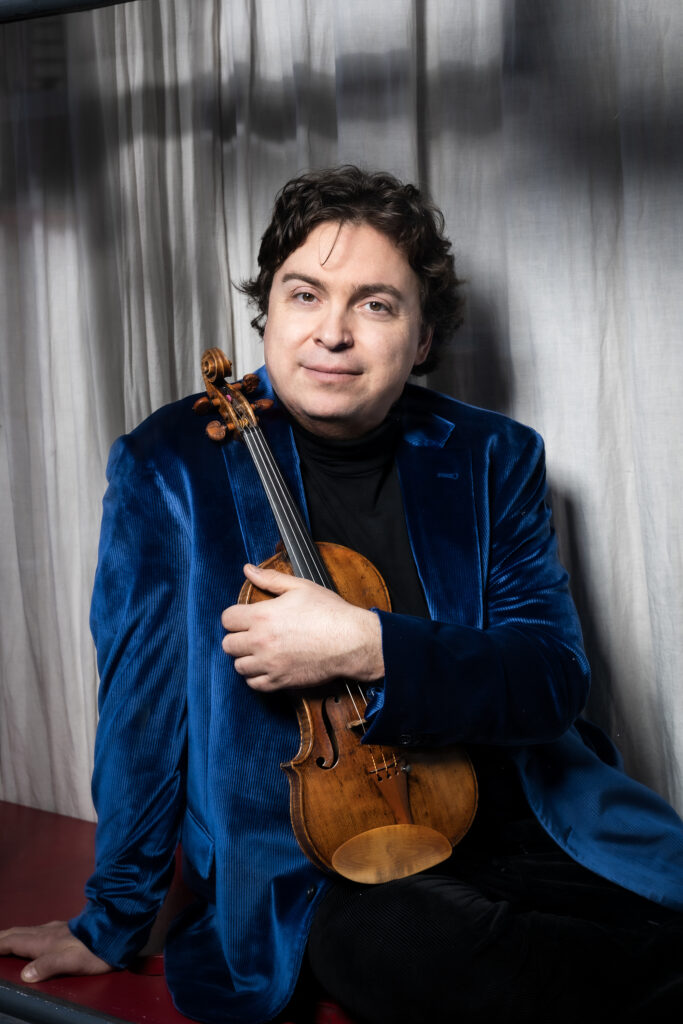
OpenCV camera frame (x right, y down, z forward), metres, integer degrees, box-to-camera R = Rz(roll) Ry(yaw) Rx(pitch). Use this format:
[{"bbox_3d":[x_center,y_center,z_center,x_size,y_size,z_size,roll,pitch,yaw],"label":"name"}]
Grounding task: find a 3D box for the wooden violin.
[{"bbox_3d":[-0.026,0.093,1.819,0.202,0.597,0.090,-18,-6,-24],"label":"wooden violin"}]

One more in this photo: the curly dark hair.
[{"bbox_3d":[0.015,-0.255,1.830,0.218,0.213,0.215,8,8,9],"label":"curly dark hair"}]

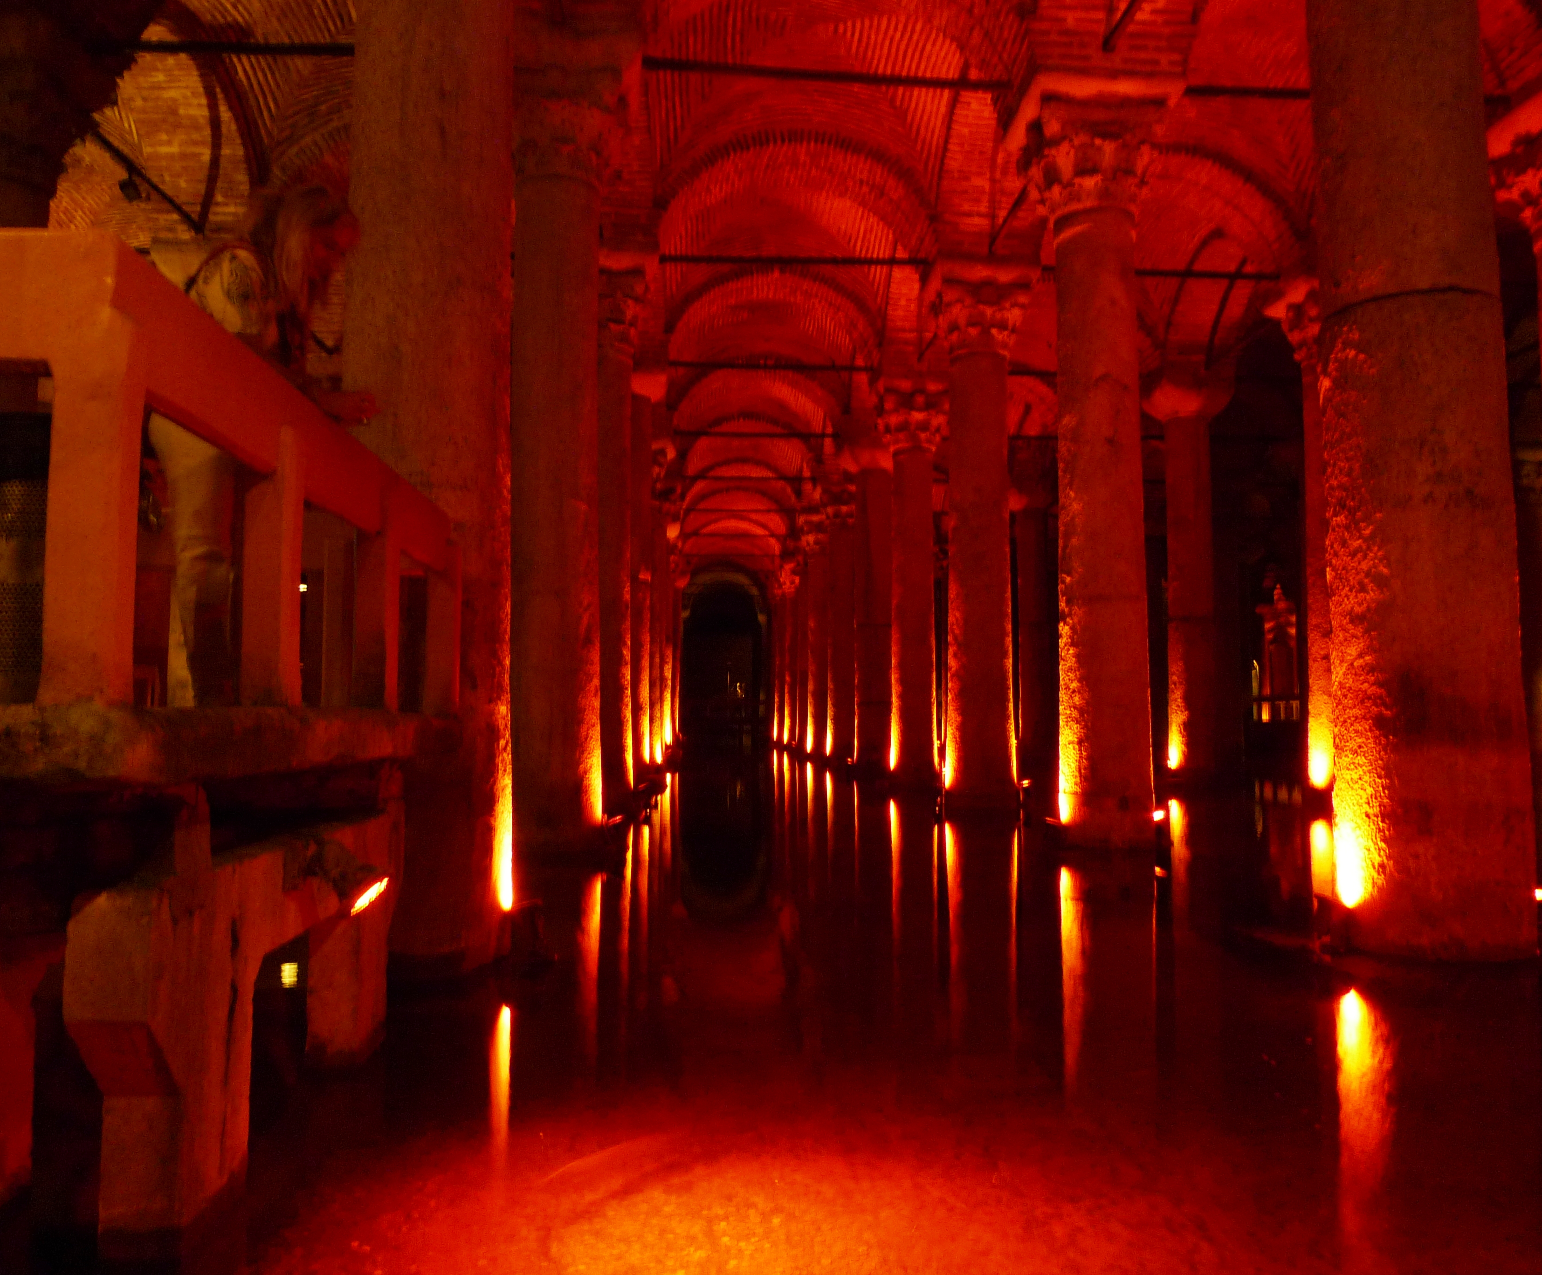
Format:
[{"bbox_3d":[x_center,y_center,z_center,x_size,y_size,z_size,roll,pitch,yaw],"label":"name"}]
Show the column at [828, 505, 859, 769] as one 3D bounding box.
[{"bbox_3d":[1.879,-0.102,30.135,1.080,6.550,1.080,0,-4,-3],"label":"column"}]

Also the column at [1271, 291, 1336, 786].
[{"bbox_3d":[7.701,-1.286,16.163,1.100,6.980,1.100,0,-4,-3],"label":"column"}]

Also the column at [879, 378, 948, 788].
[{"bbox_3d":[2.467,-0.955,20.648,1.080,6.990,1.080,0,-4,-3],"label":"column"}]

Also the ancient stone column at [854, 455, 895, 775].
[{"bbox_3d":[2.214,-0.499,25.392,1.080,6.710,1.080,0,-4,-3],"label":"ancient stone column"}]

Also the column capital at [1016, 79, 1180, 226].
[{"bbox_3d":[3.075,-4.488,11.343,1.220,1.130,1.220,0,-4,-3],"label":"column capital"}]

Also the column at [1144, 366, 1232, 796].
[{"bbox_3d":[7.408,-1.135,20.925,1.060,7.320,1.060,0,-4,-3],"label":"column"}]

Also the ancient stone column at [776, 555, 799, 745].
[{"bbox_3d":[0.981,0.527,44.407,1.080,7.210,1.080,0,-4,-3],"label":"ancient stone column"}]

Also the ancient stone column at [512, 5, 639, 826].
[{"bbox_3d":[-1.934,-1.738,10.785,1.250,7.290,1.250,0,-4,-3],"label":"ancient stone column"}]

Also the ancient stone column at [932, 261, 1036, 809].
[{"bbox_3d":[2.778,-1.363,15.905,1.100,7.160,1.100,0,-4,-3],"label":"ancient stone column"}]

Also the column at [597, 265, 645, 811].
[{"bbox_3d":[-2.269,-1.266,15.523,1.150,6.990,1.150,0,-4,-3],"label":"column"}]

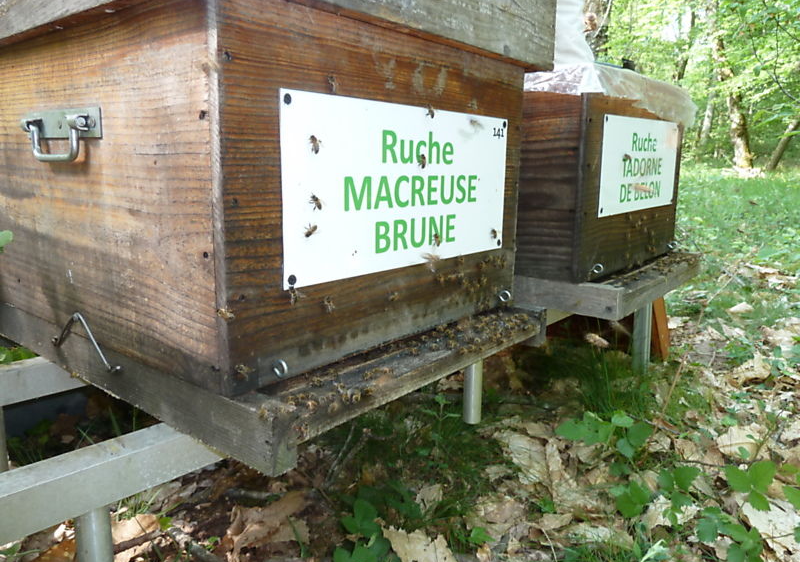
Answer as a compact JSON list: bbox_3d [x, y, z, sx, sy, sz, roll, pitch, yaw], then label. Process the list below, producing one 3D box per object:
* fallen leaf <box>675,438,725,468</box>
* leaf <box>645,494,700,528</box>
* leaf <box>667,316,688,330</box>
[{"bbox_3d":[0.444,0.254,0.857,0.075,0.018,0.065,6,13,29],"label":"fallen leaf"},{"bbox_3d":[0.334,0.284,0.713,0.073,0.015,0.055,5,12,27],"label":"leaf"},{"bbox_3d":[0.749,0.112,1.560,0.062,0.025,0.060,5,12,26],"label":"leaf"}]

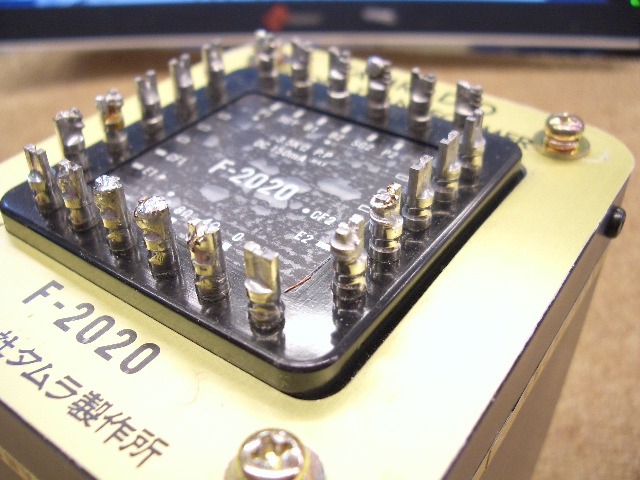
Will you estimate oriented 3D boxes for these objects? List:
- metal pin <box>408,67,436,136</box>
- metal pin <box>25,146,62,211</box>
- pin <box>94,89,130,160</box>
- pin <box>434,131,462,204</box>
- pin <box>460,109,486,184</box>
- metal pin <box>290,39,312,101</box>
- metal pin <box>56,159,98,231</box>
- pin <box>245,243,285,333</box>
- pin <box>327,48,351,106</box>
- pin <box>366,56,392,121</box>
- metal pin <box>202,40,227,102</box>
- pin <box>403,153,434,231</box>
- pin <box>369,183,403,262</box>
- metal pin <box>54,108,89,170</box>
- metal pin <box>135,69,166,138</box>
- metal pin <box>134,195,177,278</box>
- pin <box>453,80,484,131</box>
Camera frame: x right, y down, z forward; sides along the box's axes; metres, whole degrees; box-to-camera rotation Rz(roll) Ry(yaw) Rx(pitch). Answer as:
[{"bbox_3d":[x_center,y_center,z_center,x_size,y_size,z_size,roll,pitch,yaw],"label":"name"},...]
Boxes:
[{"bbox_3d":[0.020,-0.028,0.128,0.005,0.012,0.005,23,44,28],"label":"metal pin"},{"bbox_3d":[-0.047,-0.010,0.109,0.005,0.012,0.005,23,44,28],"label":"metal pin"},{"bbox_3d":[-0.040,-0.022,0.125,0.004,0.012,0.004,22,43,29],"label":"pin"},{"bbox_3d":[0.021,-0.012,0.108,0.005,0.012,0.005,23,44,28],"label":"pin"},{"bbox_3d":[0.027,-0.016,0.113,0.004,0.012,0.004,22,43,29],"label":"pin"},{"bbox_3d":[-0.004,-0.037,0.143,0.004,0.012,0.004,-1,36,1],"label":"metal pin"},{"bbox_3d":[-0.039,-0.007,0.104,0.004,0.012,0.004,22,43,29],"label":"metal pin"},{"bbox_3d":[-0.007,0.006,0.085,0.005,0.012,0.005,23,44,28],"label":"pin"},{"bbox_3d":[0.004,-0.034,0.138,0.004,0.012,0.004,-1,36,1],"label":"pin"},{"bbox_3d":[0.012,-0.031,0.133,0.004,0.012,0.004,-1,36,1],"label":"pin"},{"bbox_3d":[-0.023,-0.037,0.143,0.004,0.012,0.004,-1,36,1],"label":"metal pin"},{"bbox_3d":[0.016,-0.007,0.101,0.005,0.012,0.005,23,44,28],"label":"pin"},{"bbox_3d":[0.010,-0.002,0.095,0.005,0.012,0.005,-1,38,1],"label":"pin"},{"bbox_3d":[-0.046,-0.018,0.119,0.004,0.012,0.004,22,43,29],"label":"metal pin"},{"bbox_3d":[-0.034,-0.028,0.131,0.005,0.012,0.005,23,44,28],"label":"metal pin"},{"bbox_3d":[-0.024,0.000,0.095,0.005,0.012,0.005,-1,38,1],"label":"metal pin"},{"bbox_3d":[0.028,-0.024,0.123,0.004,0.012,0.004,22,43,29],"label":"pin"}]

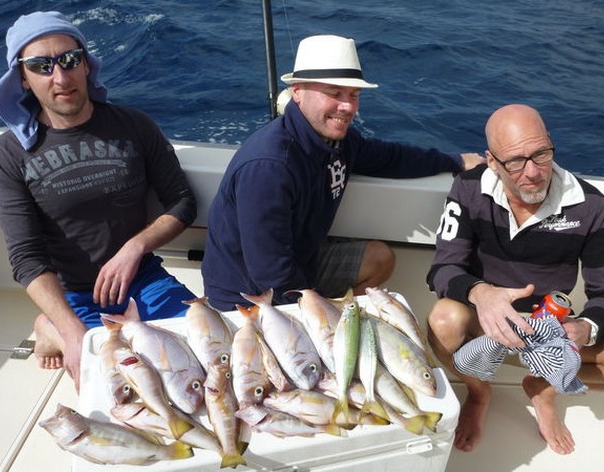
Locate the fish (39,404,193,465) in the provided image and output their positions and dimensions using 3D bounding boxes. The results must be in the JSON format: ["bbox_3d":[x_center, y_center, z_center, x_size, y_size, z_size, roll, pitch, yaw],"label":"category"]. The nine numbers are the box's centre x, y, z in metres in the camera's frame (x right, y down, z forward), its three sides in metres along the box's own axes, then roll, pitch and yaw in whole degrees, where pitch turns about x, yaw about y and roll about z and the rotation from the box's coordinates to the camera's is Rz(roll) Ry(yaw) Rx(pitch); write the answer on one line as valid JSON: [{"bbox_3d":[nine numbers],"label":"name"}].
[{"bbox_3d":[-0.341,0.367,0.935,0.295,0.053,0.077,13,39,10],"label":"fish"}]

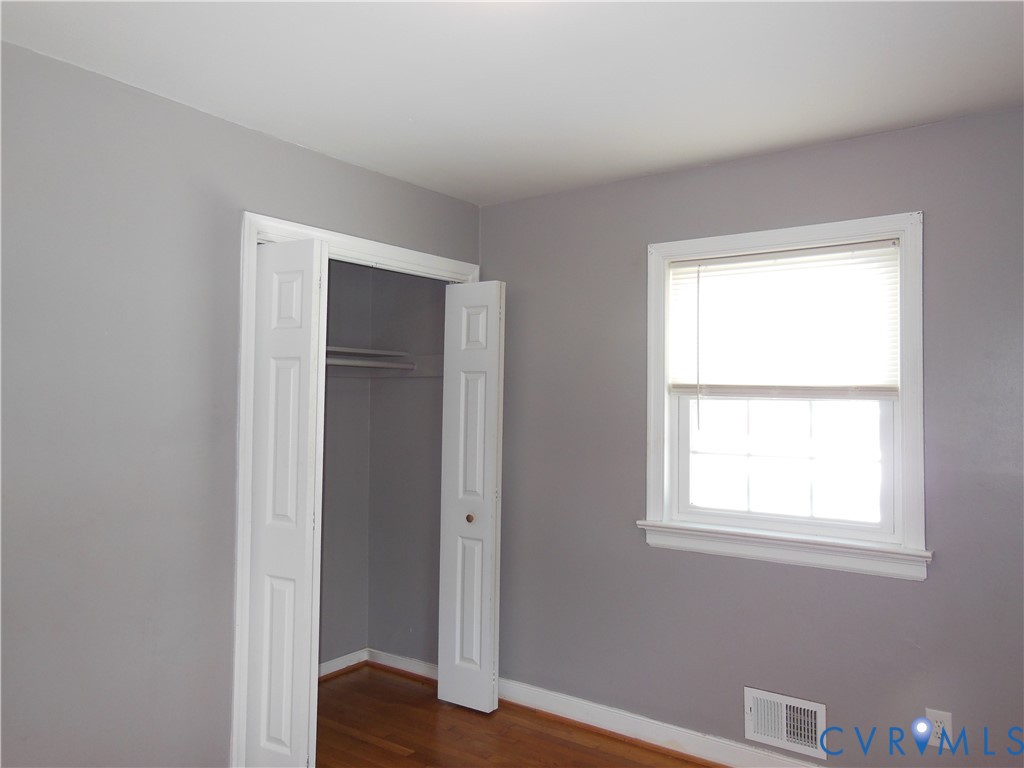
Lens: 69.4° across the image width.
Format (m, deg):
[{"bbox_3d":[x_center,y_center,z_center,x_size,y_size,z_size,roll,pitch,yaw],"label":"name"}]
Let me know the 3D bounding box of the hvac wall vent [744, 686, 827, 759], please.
[{"bbox_3d":[1.030,1.280,2.796,0.300,0.197,0.025,0,-2,36],"label":"hvac wall vent"}]

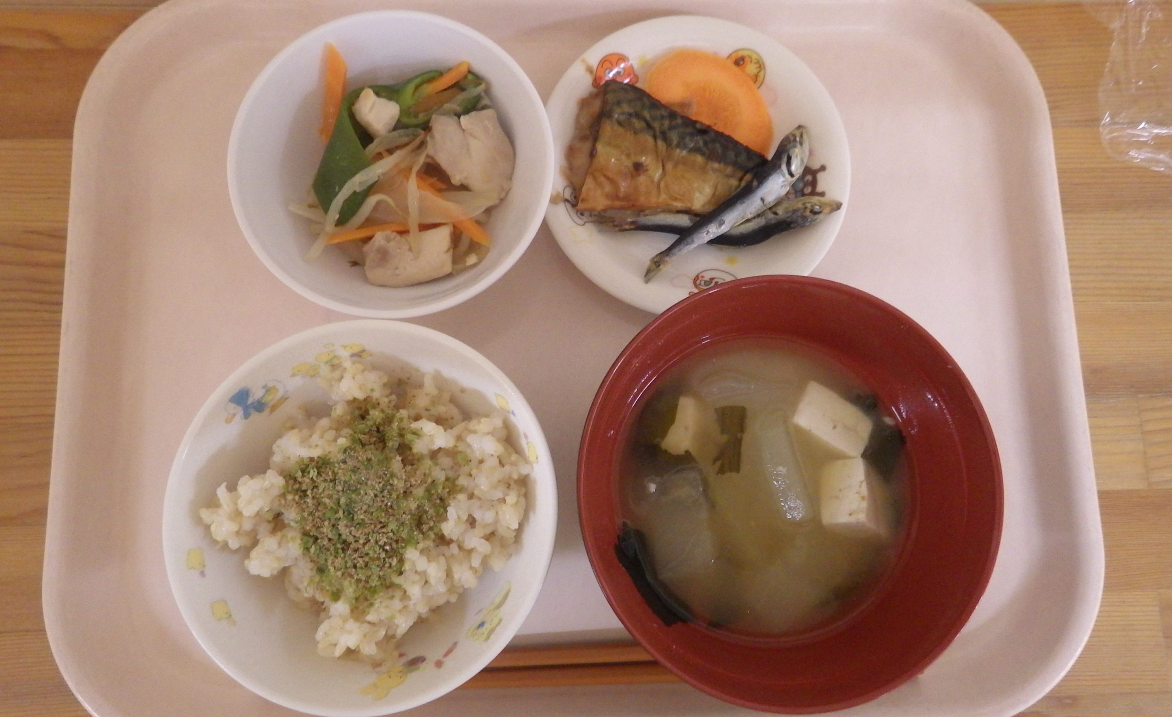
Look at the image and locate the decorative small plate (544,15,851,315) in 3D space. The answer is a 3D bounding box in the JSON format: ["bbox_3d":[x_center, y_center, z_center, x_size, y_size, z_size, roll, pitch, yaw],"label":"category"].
[{"bbox_3d":[0.039,-0.069,0.317,0.115,0.020,0.115,0,81,-2],"label":"decorative small plate"}]

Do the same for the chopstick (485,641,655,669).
[{"bbox_3d":[0.008,0.102,0.294,0.220,0.007,0.007,-1,81,-2],"label":"chopstick"}]

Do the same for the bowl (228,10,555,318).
[{"bbox_3d":[-0.064,-0.061,0.297,0.105,0.048,0.105,-1,81,-2],"label":"bowl"}]

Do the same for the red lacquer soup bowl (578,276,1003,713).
[{"bbox_3d":[0.058,0.041,0.276,0.123,0.066,0.123,0,81,-2],"label":"red lacquer soup bowl"}]

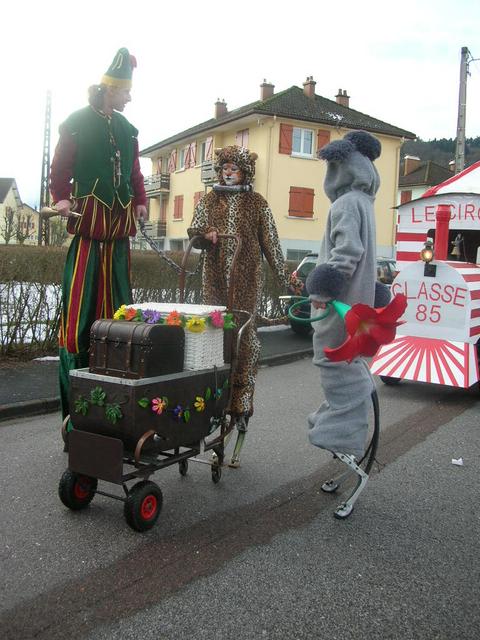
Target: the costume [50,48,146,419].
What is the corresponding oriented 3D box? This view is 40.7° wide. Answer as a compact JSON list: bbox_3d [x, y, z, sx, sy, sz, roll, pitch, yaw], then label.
[{"bbox_3d":[-0.995,-0.481,4.578,0.650,2.660,0.460,-1,6,-33],"label":"costume"}]

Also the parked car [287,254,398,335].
[{"bbox_3d":[2.724,-0.478,12.992,1.720,1.500,4.300,5,6,33],"label":"parked car"}]

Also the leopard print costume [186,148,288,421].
[{"bbox_3d":[-0.019,-0.220,4.448,0.670,1.870,0.480,3,5,9],"label":"leopard print costume"}]

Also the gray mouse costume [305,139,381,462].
[{"bbox_3d":[0.641,-0.136,3.871,0.420,1.920,0.560,4,6,23],"label":"gray mouse costume"}]

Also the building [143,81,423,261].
[{"bbox_3d":[1.327,-7.868,36.478,9.100,10.900,14.100,-1,6,-28],"label":"building"}]

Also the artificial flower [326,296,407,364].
[{"bbox_3d":[0.684,0.041,3.500,0.400,0.350,0.320,-2,18,-35],"label":"artificial flower"}]

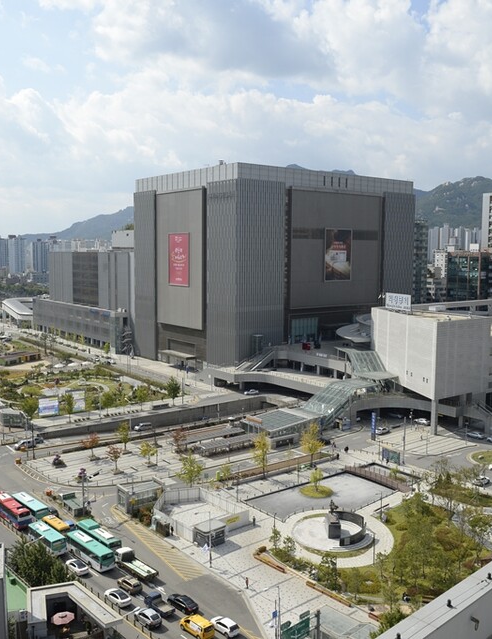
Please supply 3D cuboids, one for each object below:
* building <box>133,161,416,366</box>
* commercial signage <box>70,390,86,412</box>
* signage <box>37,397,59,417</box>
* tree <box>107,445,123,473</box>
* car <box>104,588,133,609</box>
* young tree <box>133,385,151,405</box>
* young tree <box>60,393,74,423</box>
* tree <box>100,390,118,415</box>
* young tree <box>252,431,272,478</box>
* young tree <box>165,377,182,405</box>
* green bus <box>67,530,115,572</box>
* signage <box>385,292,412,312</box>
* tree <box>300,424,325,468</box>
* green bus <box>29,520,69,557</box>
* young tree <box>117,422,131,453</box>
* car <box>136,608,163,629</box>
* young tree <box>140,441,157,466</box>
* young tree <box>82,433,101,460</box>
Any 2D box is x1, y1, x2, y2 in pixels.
[{"bbox_3d":[14.216,-24.274,314.462,110.110,84.420,82.994,-4,8,-38],"label":"building"},{"bbox_3d":[-52.841,25.738,197.979,6.100,6.500,0.600,-4,7,-37],"label":"commercial signage"},{"bbox_3d":[-58.600,25.898,189.974,5.920,6.000,0.600,-4,8,-38],"label":"signage"},{"bbox_3d":[-29.083,30.822,142.262,3.700,5.970,3.700,0,6,0],"label":"tree"},{"bbox_3d":[-18.093,38.937,90.191,1.860,1.460,4.870,-5,8,-44],"label":"car"},{"bbox_3d":[-31.966,24.218,197.884,4.500,8.040,4.500,0,6,0],"label":"young tree"},{"bbox_3d":[-50.615,25.384,182.885,3.500,8.610,3.500,0,6,0],"label":"young tree"},{"bbox_3d":[-41.143,25.123,191.131,4.400,7.530,4.400,0,6,0],"label":"tree"},{"bbox_3d":[4.012,29.884,140.313,4.300,10.300,4.200,0,6,2],"label":"young tree"},{"bbox_3d":[-22.908,22.882,203.463,4.700,9.650,4.700,0,6,0],"label":"young tree"},{"bbox_3d":[-24.786,36.793,101.846,2.500,3.200,10.900,-5,8,-43],"label":"green bus"},{"bbox_3d":[49.015,-5.357,205.171,1.000,5.600,16.500,-1,6,-14],"label":"signage"},{"bbox_3d":[15.839,29.720,151.467,5.586,10.744,5.586,1,6,6],"label":"tree"},{"bbox_3d":[-33.995,37.672,109.218,2.480,3.060,9.069,-5,8,-44],"label":"green bus"},{"bbox_3d":[-30.983,29.667,162.510,3.058,7.998,3.058,-1,6,-11],"label":"young tree"},{"bbox_3d":[-12.988,39.477,84.735,1.780,1.470,4.500,-5,8,-43],"label":"car"},{"bbox_3d":[-23.376,31.861,153.149,3.839,5.661,3.839,-1,6,-9],"label":"young tree"},{"bbox_3d":[-36.951,30.409,154.032,4.000,6.100,3.800,-1,6,-14],"label":"young tree"}]

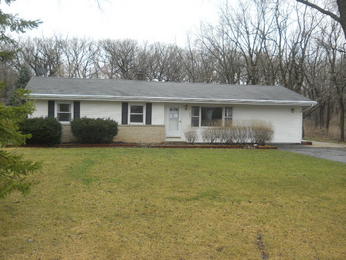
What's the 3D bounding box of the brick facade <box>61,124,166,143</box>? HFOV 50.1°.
[{"bbox_3d":[-4.004,0.234,23.005,7.168,1.087,0.130,0,2,-13],"label":"brick facade"}]

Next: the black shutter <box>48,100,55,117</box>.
[{"bbox_3d":[-7.314,-1.062,22.208,0.343,1.379,0.040,0,2,-13],"label":"black shutter"}]

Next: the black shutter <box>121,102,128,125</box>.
[{"bbox_3d":[-3.020,-1.048,23.217,0.369,1.379,0.040,0,2,-13],"label":"black shutter"}]

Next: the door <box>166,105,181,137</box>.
[{"bbox_3d":[0.028,-0.577,23.989,0.906,2.060,0.070,0,2,-13],"label":"door"}]

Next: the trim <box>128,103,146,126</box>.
[{"bbox_3d":[-2.277,-1.018,23.403,1.111,1.377,0.080,0,2,-13],"label":"trim"}]

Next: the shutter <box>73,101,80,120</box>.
[{"bbox_3d":[-5.852,-1.063,22.551,0.348,1.382,0.040,0,2,-13],"label":"shutter"}]

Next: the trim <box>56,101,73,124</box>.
[{"bbox_3d":[-6.579,-1.038,22.391,1.104,1.396,0.080,0,2,-13],"label":"trim"}]

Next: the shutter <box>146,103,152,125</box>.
[{"bbox_3d":[-1.544,-1.041,23.564,0.367,1.380,0.040,0,2,-13],"label":"shutter"}]

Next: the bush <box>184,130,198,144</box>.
[{"bbox_3d":[1.155,0.414,23.565,0.940,0.828,0.800,0,2,-13],"label":"bush"}]

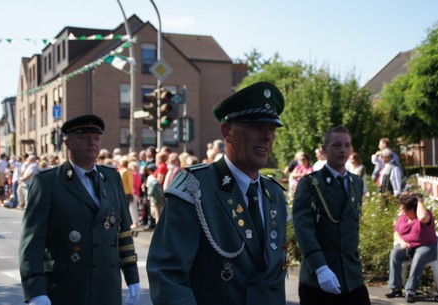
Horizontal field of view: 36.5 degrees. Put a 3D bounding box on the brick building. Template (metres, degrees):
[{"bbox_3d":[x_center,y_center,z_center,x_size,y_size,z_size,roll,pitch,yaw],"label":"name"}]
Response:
[{"bbox_3d":[-9.377,-3.833,56.266,12.000,11.600,28.000,0,0,-23],"label":"brick building"}]

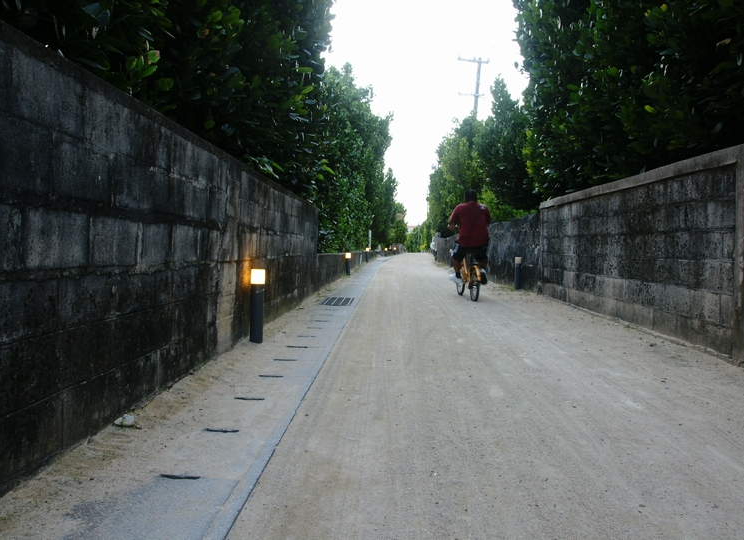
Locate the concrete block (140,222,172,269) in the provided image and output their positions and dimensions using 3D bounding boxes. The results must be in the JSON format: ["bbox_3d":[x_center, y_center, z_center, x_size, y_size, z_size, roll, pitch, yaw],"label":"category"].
[{"bbox_3d":[-1.074,-0.125,2.808,0.165,0.190,0.385,0,2,2],"label":"concrete block"}]

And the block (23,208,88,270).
[{"bbox_3d":[-1.088,-0.098,1.965,0.150,0.188,0.388,1,2,1],"label":"block"}]

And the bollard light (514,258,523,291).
[{"bbox_3d":[2.486,0.056,10.291,0.102,0.540,0.102,0,2,2],"label":"bollard light"}]

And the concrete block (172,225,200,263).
[{"bbox_3d":[-1.058,-0.140,3.227,0.150,0.194,0.407,1,2,1],"label":"concrete block"}]

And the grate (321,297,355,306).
[{"bbox_3d":[-0.423,0.438,7.919,0.380,0.045,1.070,0,2,1],"label":"grate"}]

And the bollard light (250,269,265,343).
[{"bbox_3d":[-0.840,0.254,4.421,0.100,0.530,0.100,0,2,2],"label":"bollard light"}]

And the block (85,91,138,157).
[{"bbox_3d":[-1.087,-0.561,2.362,0.165,0.190,0.405,0,2,2],"label":"block"}]

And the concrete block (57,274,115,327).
[{"bbox_3d":[-1.099,0.101,2.194,0.165,0.190,0.405,0,2,2],"label":"concrete block"}]

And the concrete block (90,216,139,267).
[{"bbox_3d":[-1.078,-0.110,2.389,0.150,0.189,0.413,1,2,1],"label":"concrete block"}]

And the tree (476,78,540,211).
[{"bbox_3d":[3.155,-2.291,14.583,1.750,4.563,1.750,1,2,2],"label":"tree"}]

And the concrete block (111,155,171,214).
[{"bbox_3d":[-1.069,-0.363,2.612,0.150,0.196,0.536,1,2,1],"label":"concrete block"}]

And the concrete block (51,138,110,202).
[{"bbox_3d":[-1.096,-0.353,2.150,0.165,0.203,0.405,0,2,2],"label":"concrete block"}]

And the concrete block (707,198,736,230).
[{"bbox_3d":[2.299,-0.352,3.865,0.150,0.186,0.357,1,2,2],"label":"concrete block"}]

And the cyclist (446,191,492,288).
[{"bbox_3d":[1.348,-0.459,8.400,0.570,1.290,0.750,1,2,-1],"label":"cyclist"}]

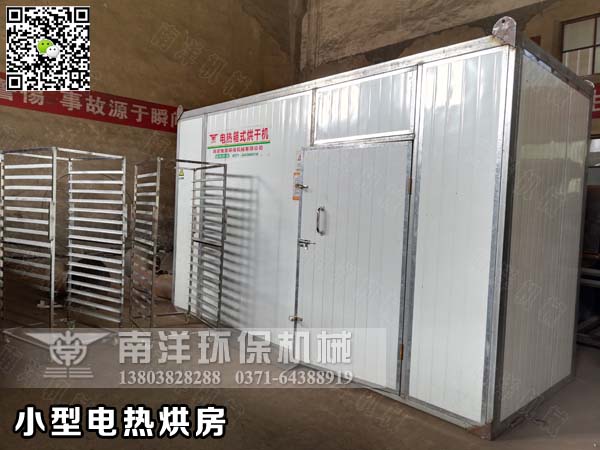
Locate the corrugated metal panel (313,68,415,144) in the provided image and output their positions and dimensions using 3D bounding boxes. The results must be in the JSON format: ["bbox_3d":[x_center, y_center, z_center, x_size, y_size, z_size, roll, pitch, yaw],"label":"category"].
[{"bbox_3d":[0.469,-0.867,3.418,0.050,0.468,0.972,0,4,-43],"label":"corrugated metal panel"}]

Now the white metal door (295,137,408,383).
[{"bbox_3d":[0.391,0.280,3.699,0.060,1.856,1.147,0,4,-43],"label":"white metal door"}]

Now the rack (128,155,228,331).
[{"bbox_3d":[-1.284,0.271,4.668,0.683,1.785,0.792,0,3,-35],"label":"rack"}]

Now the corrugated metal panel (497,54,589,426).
[{"bbox_3d":[1.828,0.113,3.361,1.430,2.374,0.060,0,4,-43],"label":"corrugated metal panel"}]

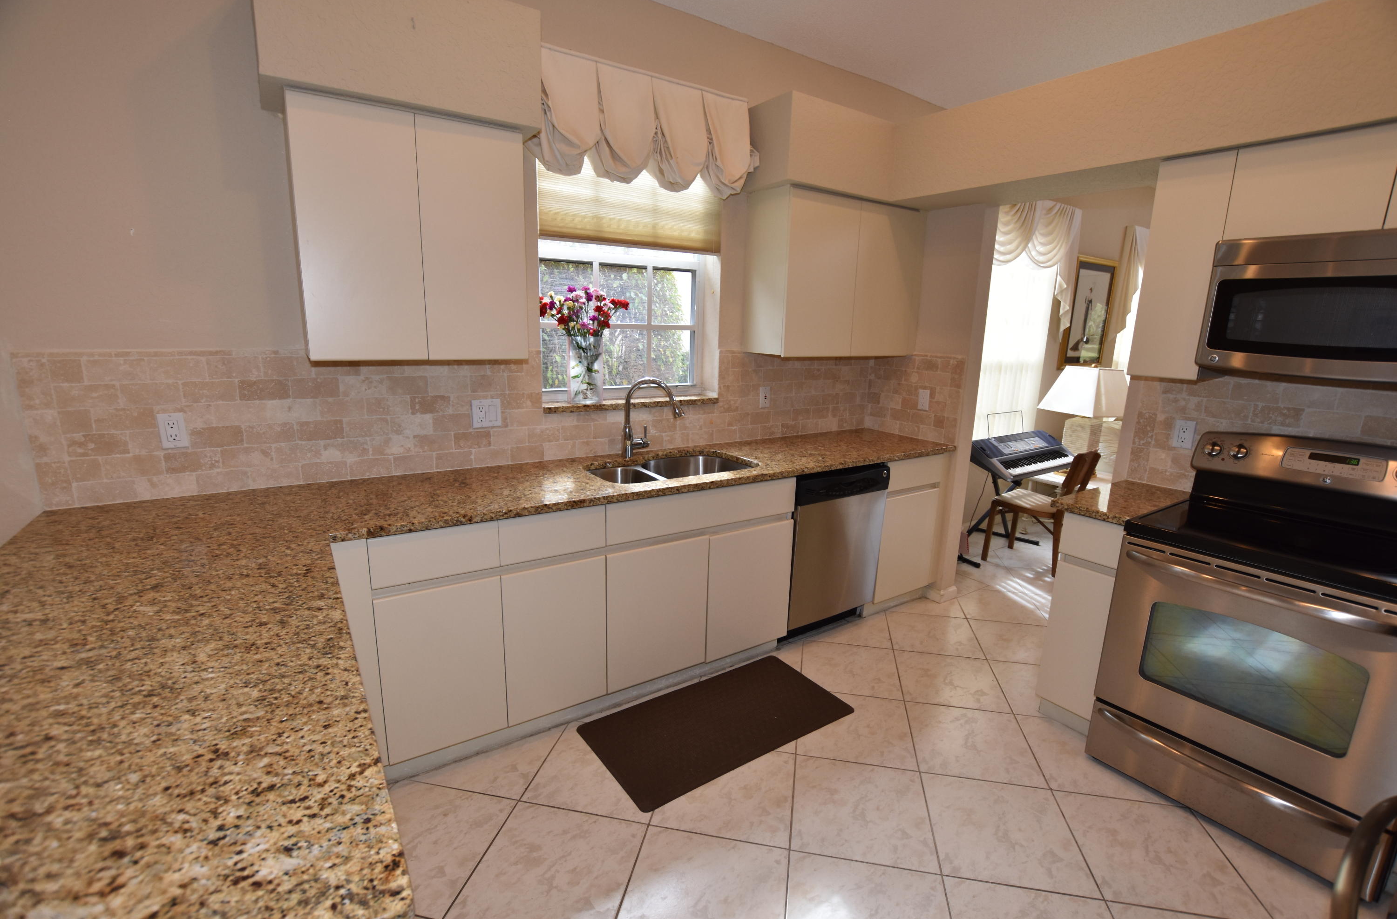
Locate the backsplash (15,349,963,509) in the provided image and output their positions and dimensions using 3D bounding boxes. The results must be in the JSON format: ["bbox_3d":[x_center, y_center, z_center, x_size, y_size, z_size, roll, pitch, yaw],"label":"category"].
[{"bbox_3d":[-0.292,-0.195,2.417,3.613,0.475,0.620,-7,14,-32],"label":"backsplash"}]

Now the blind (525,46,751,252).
[{"bbox_3d":[-0.220,-1.279,2.536,1.070,0.660,0.130,-6,15,-32],"label":"blind"}]

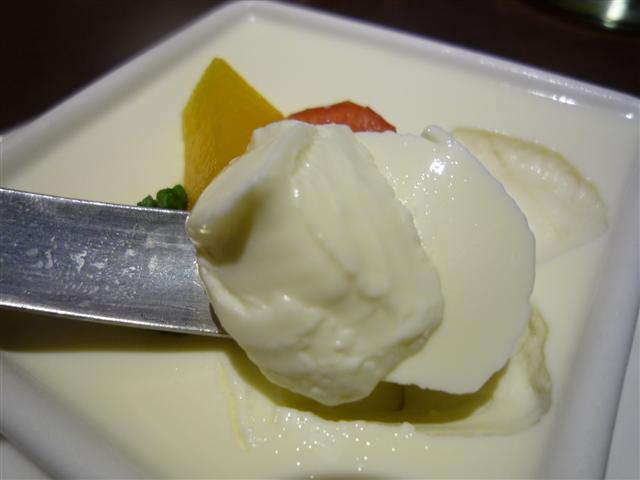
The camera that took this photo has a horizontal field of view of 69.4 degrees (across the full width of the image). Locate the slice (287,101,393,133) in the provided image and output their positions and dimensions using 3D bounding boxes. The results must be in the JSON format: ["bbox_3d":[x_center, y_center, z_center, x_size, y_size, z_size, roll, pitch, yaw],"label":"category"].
[{"bbox_3d":[0.006,-0.025,0.123,0.030,0.012,0.026,0,62,0],"label":"slice"}]

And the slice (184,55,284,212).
[{"bbox_3d":[-0.022,-0.025,0.122,0.028,0.011,0.046,0,75,0],"label":"slice"}]

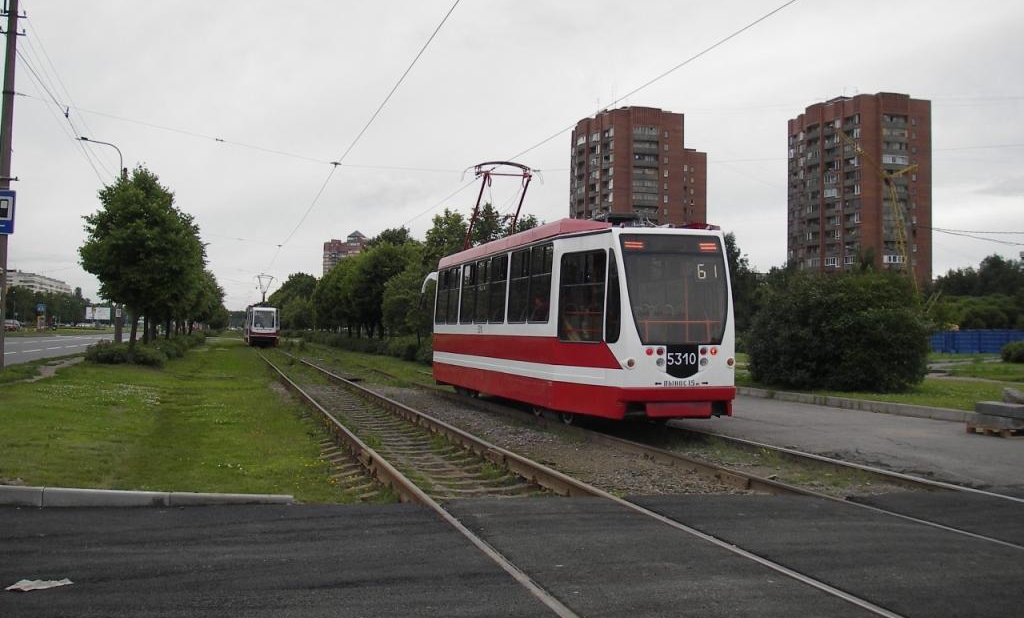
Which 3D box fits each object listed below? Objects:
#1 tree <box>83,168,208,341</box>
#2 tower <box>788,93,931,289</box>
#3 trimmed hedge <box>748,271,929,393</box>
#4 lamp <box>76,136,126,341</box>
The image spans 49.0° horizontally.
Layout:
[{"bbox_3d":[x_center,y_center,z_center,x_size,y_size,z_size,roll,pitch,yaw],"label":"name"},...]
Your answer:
[{"bbox_3d":[-14.832,-1.700,45.000,5.000,7.900,5.000,1,-1,-14],"label":"tree"},{"bbox_3d":[74.883,-17.354,241.540,15.500,50.500,27.000,1,-1,-25],"label":"tower"},{"bbox_3d":[8.714,0.529,30.000,4.600,3.150,4.300,1,-1,-14],"label":"trimmed hedge"},{"bbox_3d":[-20.899,-3.145,57.300,2.600,11.200,0.400,1,-1,-14],"label":"lamp"}]

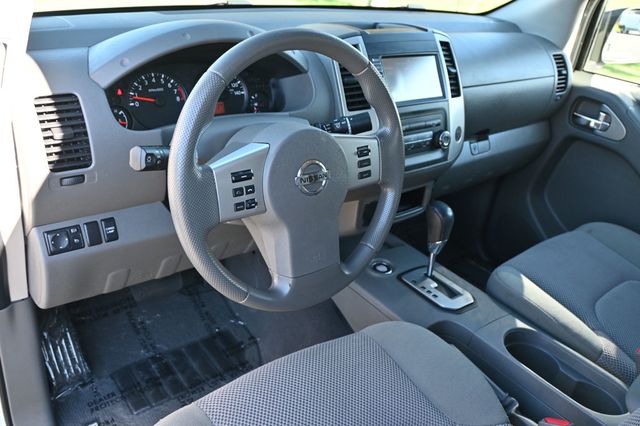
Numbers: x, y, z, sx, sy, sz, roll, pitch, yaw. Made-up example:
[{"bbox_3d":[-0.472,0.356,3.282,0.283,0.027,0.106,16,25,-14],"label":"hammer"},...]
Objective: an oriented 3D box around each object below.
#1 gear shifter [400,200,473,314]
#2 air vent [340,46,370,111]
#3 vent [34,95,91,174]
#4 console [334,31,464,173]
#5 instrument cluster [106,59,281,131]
[{"bbox_3d":[0.242,0.077,1.078,0.096,0.170,0.145,-15,35,-36],"label":"gear shifter"},{"bbox_3d":[0.056,-0.246,1.004,0.048,0.117,0.030,-10,8,-30],"label":"air vent"},{"bbox_3d":[-0.348,-0.107,0.745,0.056,0.101,0.030,-15,16,-36],"label":"vent"},{"bbox_3d":[0.149,-0.218,1.103,0.345,0.270,0.100,-15,15,-36],"label":"console"},{"bbox_3d":[-0.197,-0.209,0.948,0.315,0.125,0.060,-15,17,-36],"label":"instrument cluster"}]

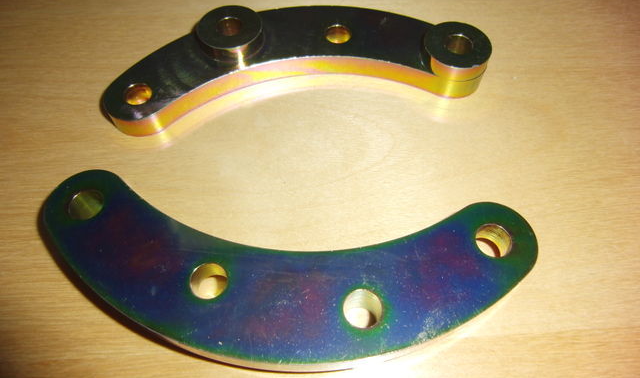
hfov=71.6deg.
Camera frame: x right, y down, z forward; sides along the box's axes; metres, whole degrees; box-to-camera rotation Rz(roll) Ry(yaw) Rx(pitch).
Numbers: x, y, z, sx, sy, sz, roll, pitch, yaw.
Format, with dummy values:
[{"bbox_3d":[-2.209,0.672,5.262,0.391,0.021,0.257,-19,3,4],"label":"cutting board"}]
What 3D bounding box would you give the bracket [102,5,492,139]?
[{"bbox_3d":[-0.010,-0.059,0.194,0.161,0.018,0.057,-8,60,-4],"label":"bracket"}]

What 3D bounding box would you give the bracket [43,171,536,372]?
[{"bbox_3d":[-0.013,0.028,0.144,0.161,0.018,0.057,5,60,3],"label":"bracket"}]

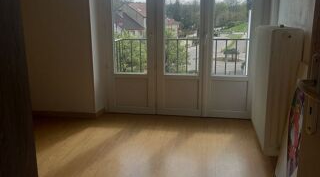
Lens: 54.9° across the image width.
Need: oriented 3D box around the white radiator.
[{"bbox_3d":[1.103,-0.035,3.013,0.237,1.069,0.910,2,13,9],"label":"white radiator"}]

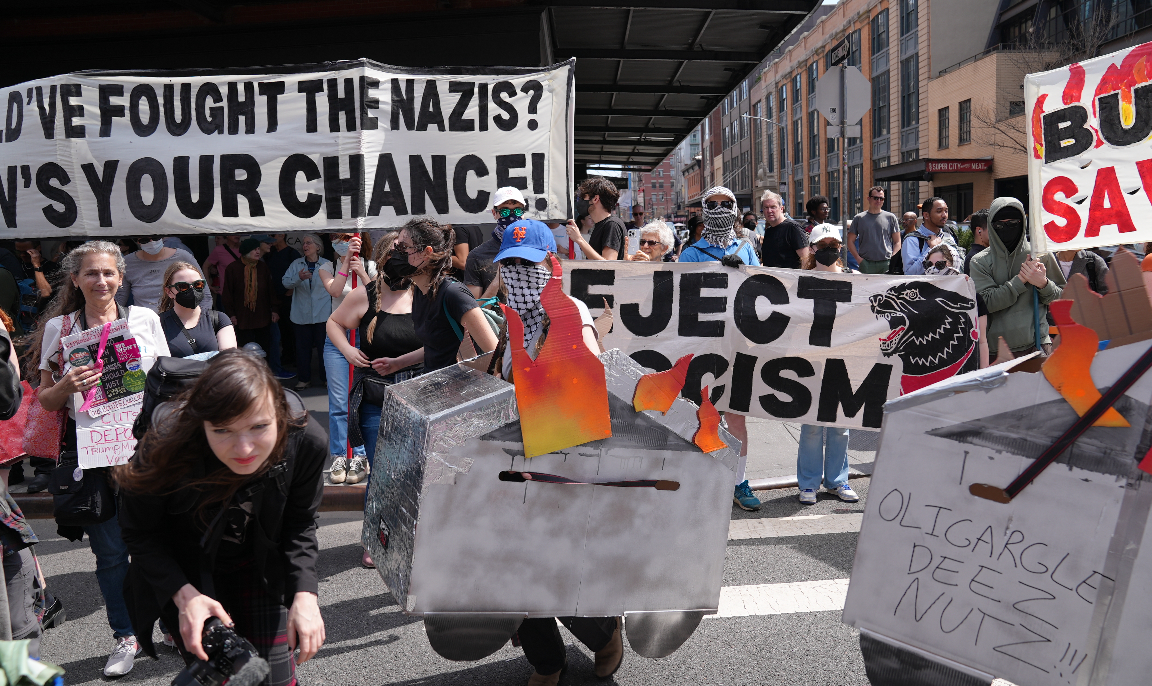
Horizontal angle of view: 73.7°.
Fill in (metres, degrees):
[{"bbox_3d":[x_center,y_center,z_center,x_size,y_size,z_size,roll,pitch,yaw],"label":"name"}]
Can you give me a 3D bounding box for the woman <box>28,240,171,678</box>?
[{"bbox_3d":[-1.771,0.462,2.991,0.520,1.690,0.400,-7,10,-20],"label":"woman"}]

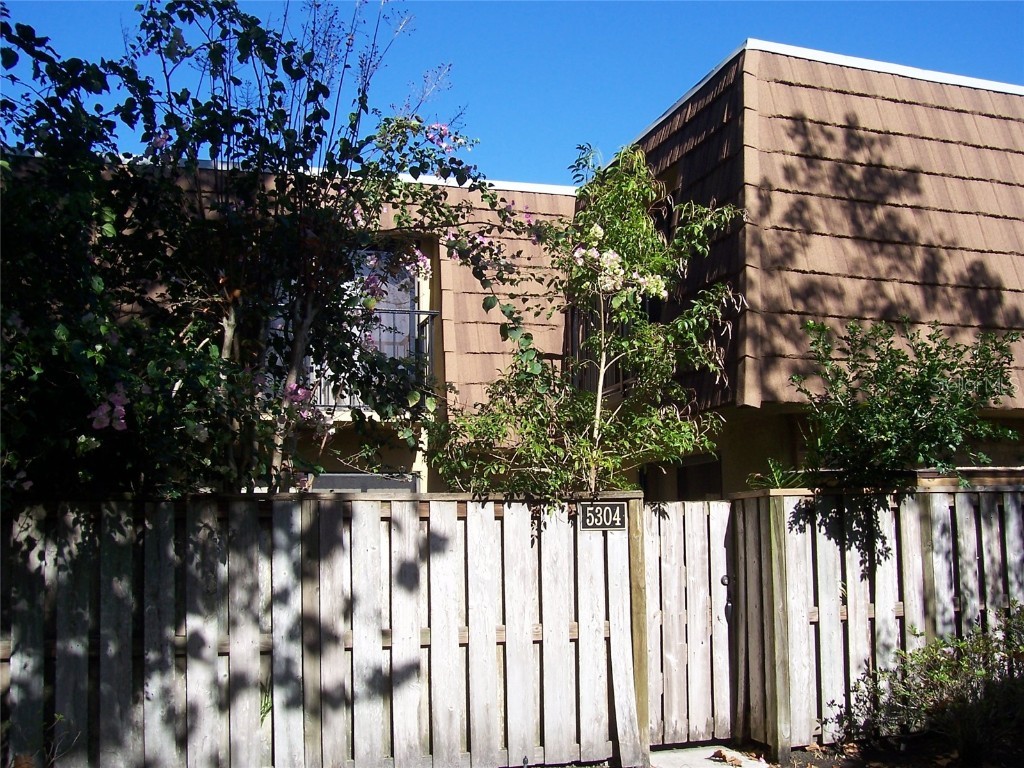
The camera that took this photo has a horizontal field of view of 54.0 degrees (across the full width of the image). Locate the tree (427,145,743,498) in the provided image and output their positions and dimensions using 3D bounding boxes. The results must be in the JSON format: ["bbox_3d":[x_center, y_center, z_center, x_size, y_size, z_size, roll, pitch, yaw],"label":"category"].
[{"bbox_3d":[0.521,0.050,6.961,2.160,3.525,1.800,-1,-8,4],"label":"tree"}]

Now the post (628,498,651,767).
[{"bbox_3d":[0.798,1.534,6.350,0.095,1.661,0.095,1,-8,-14],"label":"post"}]

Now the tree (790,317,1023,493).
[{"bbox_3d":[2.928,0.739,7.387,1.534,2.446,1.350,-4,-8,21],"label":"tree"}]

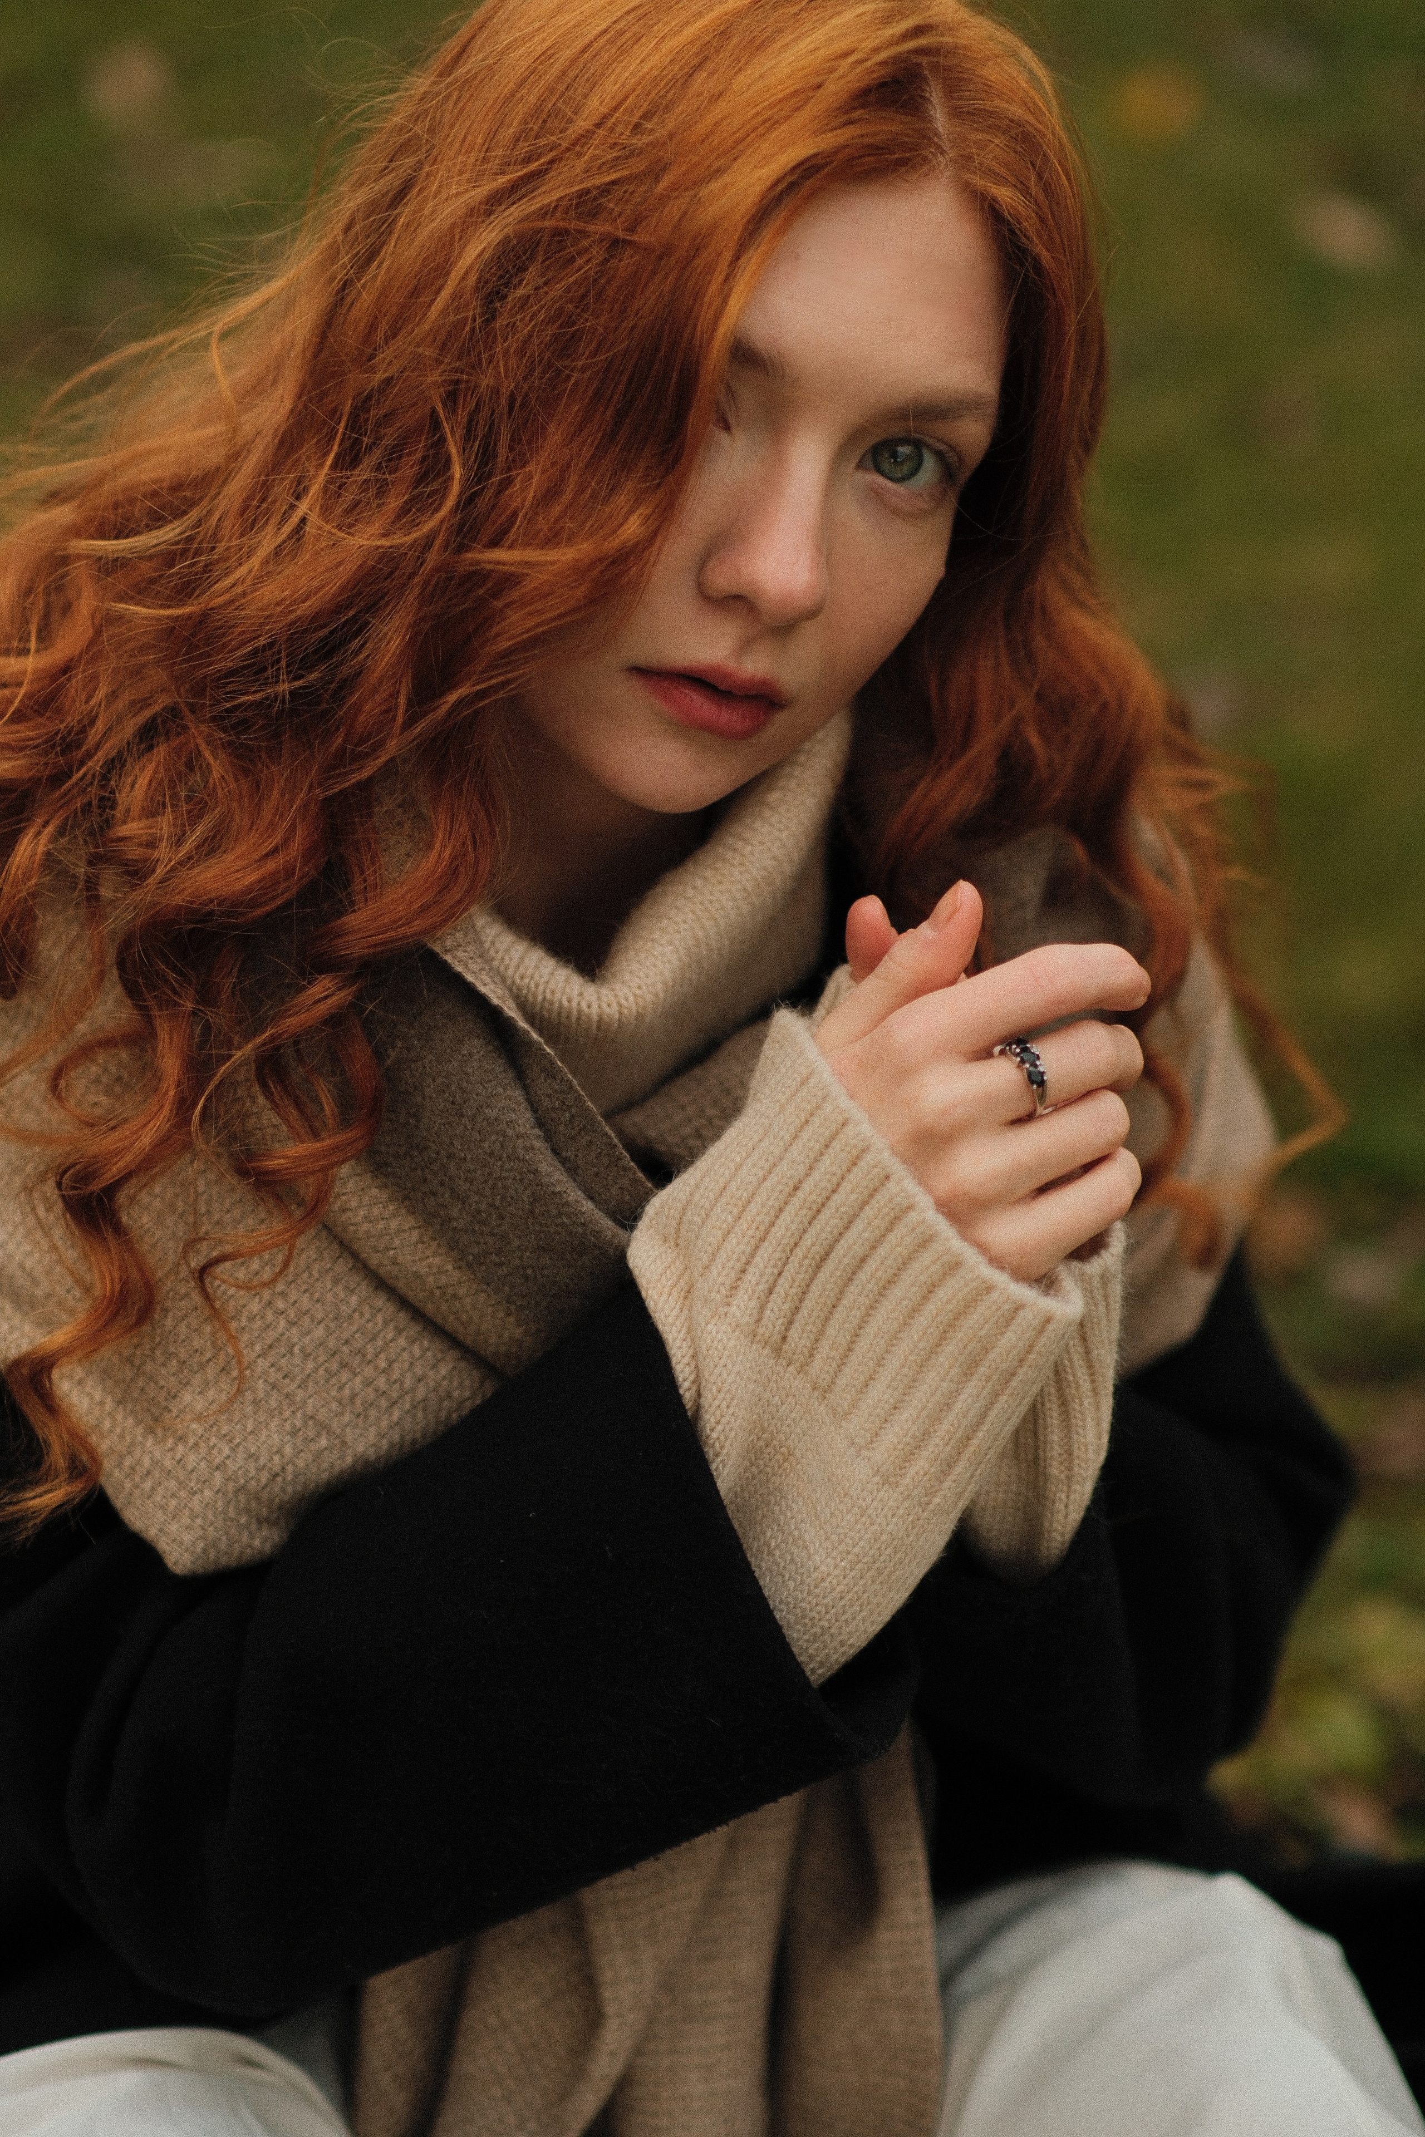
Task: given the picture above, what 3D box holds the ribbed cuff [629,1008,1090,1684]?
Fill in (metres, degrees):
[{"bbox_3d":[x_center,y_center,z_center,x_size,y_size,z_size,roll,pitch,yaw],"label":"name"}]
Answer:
[{"bbox_3d":[0.026,0.064,1.160,0.104,0.118,0.075,40,14,0],"label":"ribbed cuff"}]

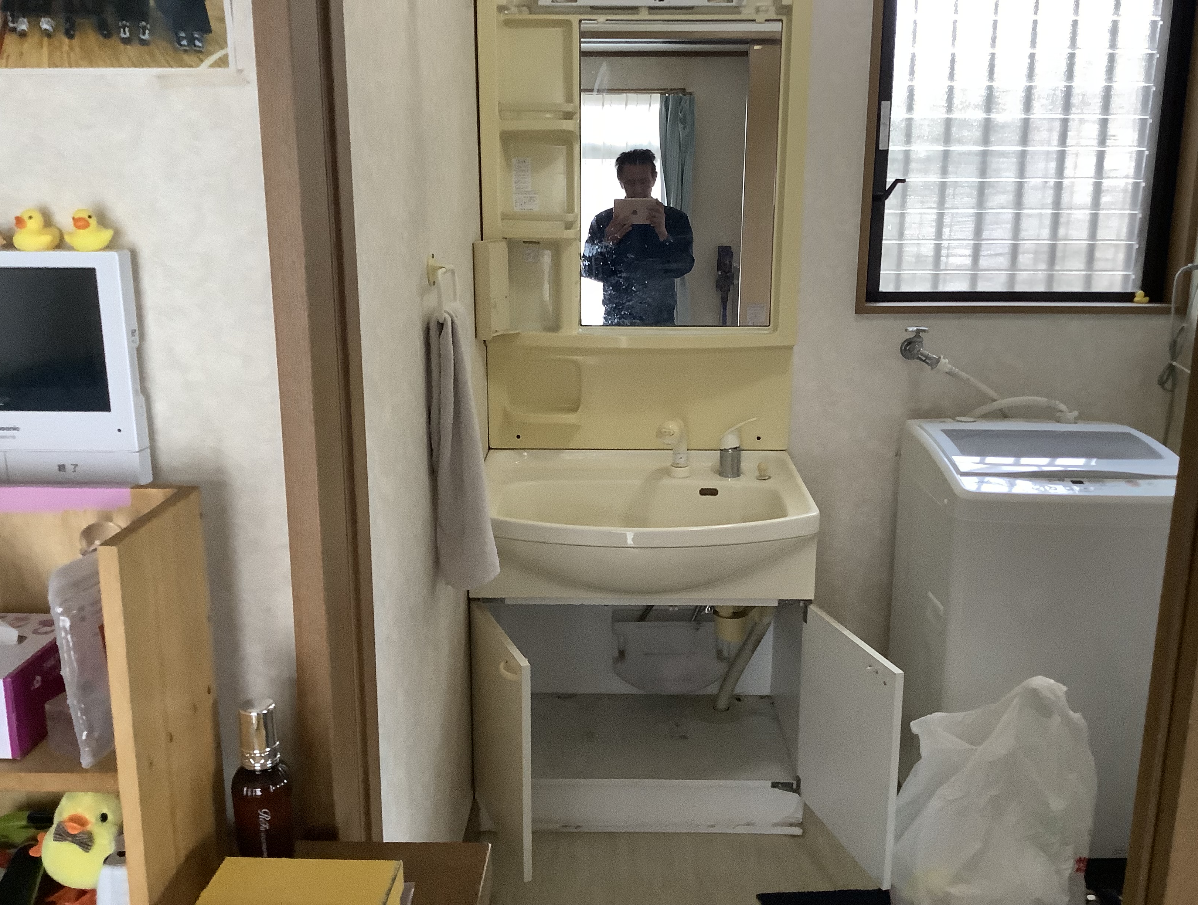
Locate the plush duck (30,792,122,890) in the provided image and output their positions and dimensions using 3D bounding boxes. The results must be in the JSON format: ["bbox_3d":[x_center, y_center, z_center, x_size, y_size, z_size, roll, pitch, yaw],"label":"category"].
[{"bbox_3d":[-0.616,0.461,1.291,0.097,0.125,0.095,2,13,9],"label":"plush duck"}]

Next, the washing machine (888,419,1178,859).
[{"bbox_3d":[0.966,0.406,2.437,0.525,0.885,0.490,0,13,1],"label":"washing machine"}]

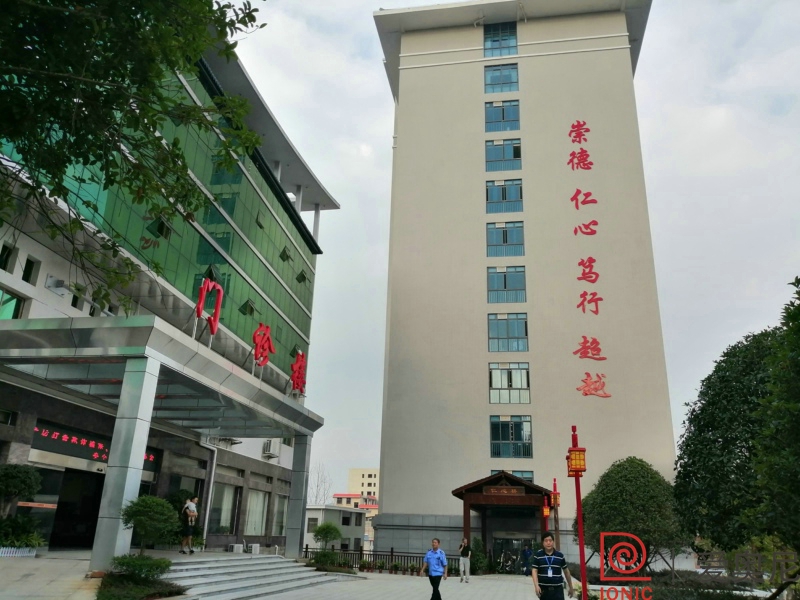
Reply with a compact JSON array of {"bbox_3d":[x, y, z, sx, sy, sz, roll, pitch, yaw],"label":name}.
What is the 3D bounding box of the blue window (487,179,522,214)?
[{"bbox_3d":[8.404,-8.347,48.328,2.854,3.014,0.200,-1,-21,9],"label":"blue window"}]

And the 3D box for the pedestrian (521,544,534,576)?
[{"bbox_3d":[7.550,15.384,35.500,0.550,1.700,0.350,-2,-21,11],"label":"pedestrian"}]

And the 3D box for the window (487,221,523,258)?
[{"bbox_3d":[7.968,-4.529,45.129,2.690,2.750,0.150,-2,-21,9],"label":"window"}]

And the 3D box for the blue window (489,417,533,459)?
[{"bbox_3d":[7.714,9.474,41.707,2.854,3.014,0.200,-1,-21,9],"label":"blue window"}]

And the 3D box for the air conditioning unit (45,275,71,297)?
[{"bbox_3d":[-9.019,-0.381,15.800,0.280,0.440,0.600,-1,-21,8],"label":"air conditioning unit"}]

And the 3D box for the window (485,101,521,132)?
[{"bbox_3d":[8.726,-15.512,50.982,2.854,3.014,0.200,-1,-21,9],"label":"window"}]

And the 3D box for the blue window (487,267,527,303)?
[{"bbox_3d":[8.101,-1.171,45.666,2.854,3.014,0.200,-1,-21,9],"label":"blue window"}]

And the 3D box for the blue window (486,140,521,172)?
[{"bbox_3d":[8.555,-11.897,49.645,2.854,3.014,0.200,-1,-21,9],"label":"blue window"}]

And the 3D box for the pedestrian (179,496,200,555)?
[{"bbox_3d":[-6.296,6.772,18.082,0.480,1.630,0.450,-10,-24,28],"label":"pedestrian"}]

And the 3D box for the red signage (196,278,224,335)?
[{"bbox_3d":[-4.117,0.123,13.039,0.150,1.040,0.970,-1,-21,9],"label":"red signage"}]

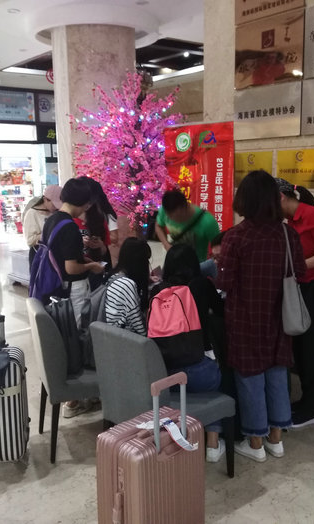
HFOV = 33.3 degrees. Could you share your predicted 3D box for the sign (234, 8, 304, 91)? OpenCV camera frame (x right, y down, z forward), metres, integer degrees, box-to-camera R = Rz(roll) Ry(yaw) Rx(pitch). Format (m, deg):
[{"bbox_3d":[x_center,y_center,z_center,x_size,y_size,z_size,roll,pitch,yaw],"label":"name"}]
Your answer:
[{"bbox_3d":[1.022,-1.944,4.843,0.030,0.605,0.765,-9,12,-41],"label":"sign"}]

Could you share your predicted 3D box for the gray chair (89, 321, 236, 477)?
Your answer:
[{"bbox_3d":[0.043,0.740,2.737,0.610,0.910,0.460,-9,12,-39],"label":"gray chair"}]

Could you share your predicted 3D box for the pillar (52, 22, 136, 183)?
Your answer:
[{"bbox_3d":[-0.851,-1.465,7.627,1.150,3.640,1.150,-10,13,-43],"label":"pillar"}]

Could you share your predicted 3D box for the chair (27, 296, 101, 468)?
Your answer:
[{"bbox_3d":[-0.471,0.660,3.163,0.580,0.910,0.450,-4,10,-17],"label":"chair"}]

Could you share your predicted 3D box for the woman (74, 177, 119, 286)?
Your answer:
[{"bbox_3d":[-0.491,0.161,4.089,0.450,1.620,0.380,5,11,35],"label":"woman"}]

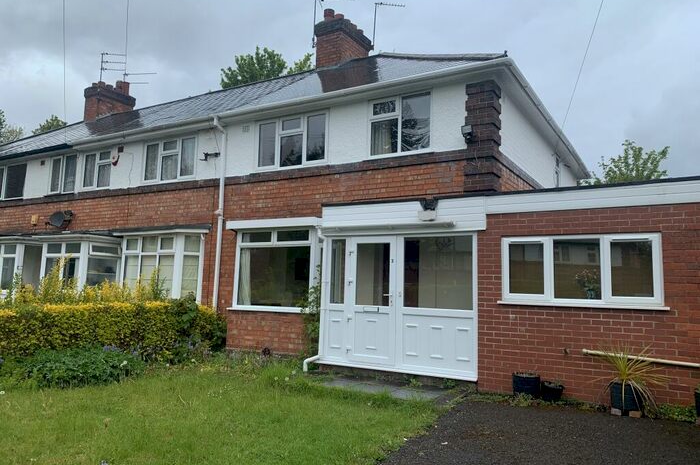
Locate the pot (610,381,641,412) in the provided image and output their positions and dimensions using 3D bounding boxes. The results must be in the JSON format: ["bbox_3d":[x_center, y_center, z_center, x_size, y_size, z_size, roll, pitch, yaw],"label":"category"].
[{"bbox_3d":[3.210,1.903,6.120,0.320,0.330,0.320,-2,-7,31],"label":"pot"}]

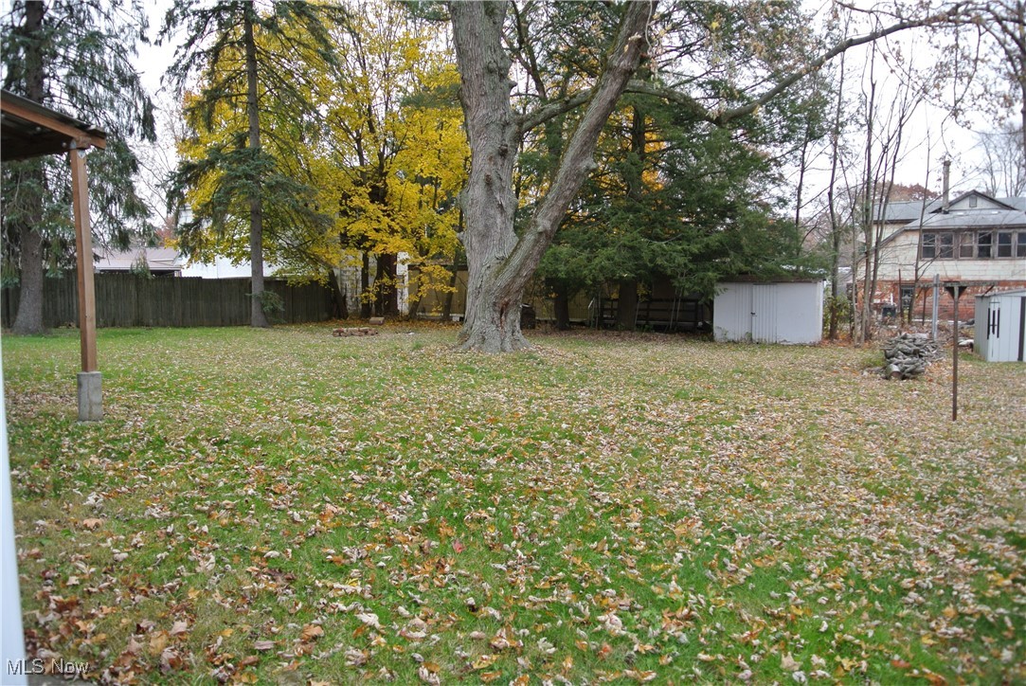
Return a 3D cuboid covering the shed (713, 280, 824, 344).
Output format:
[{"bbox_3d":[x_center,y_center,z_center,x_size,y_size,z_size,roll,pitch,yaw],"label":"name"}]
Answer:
[{"bbox_3d":[8.070,-1.030,24.200,3.080,1.970,2.250,2,4,26],"label":"shed"}]

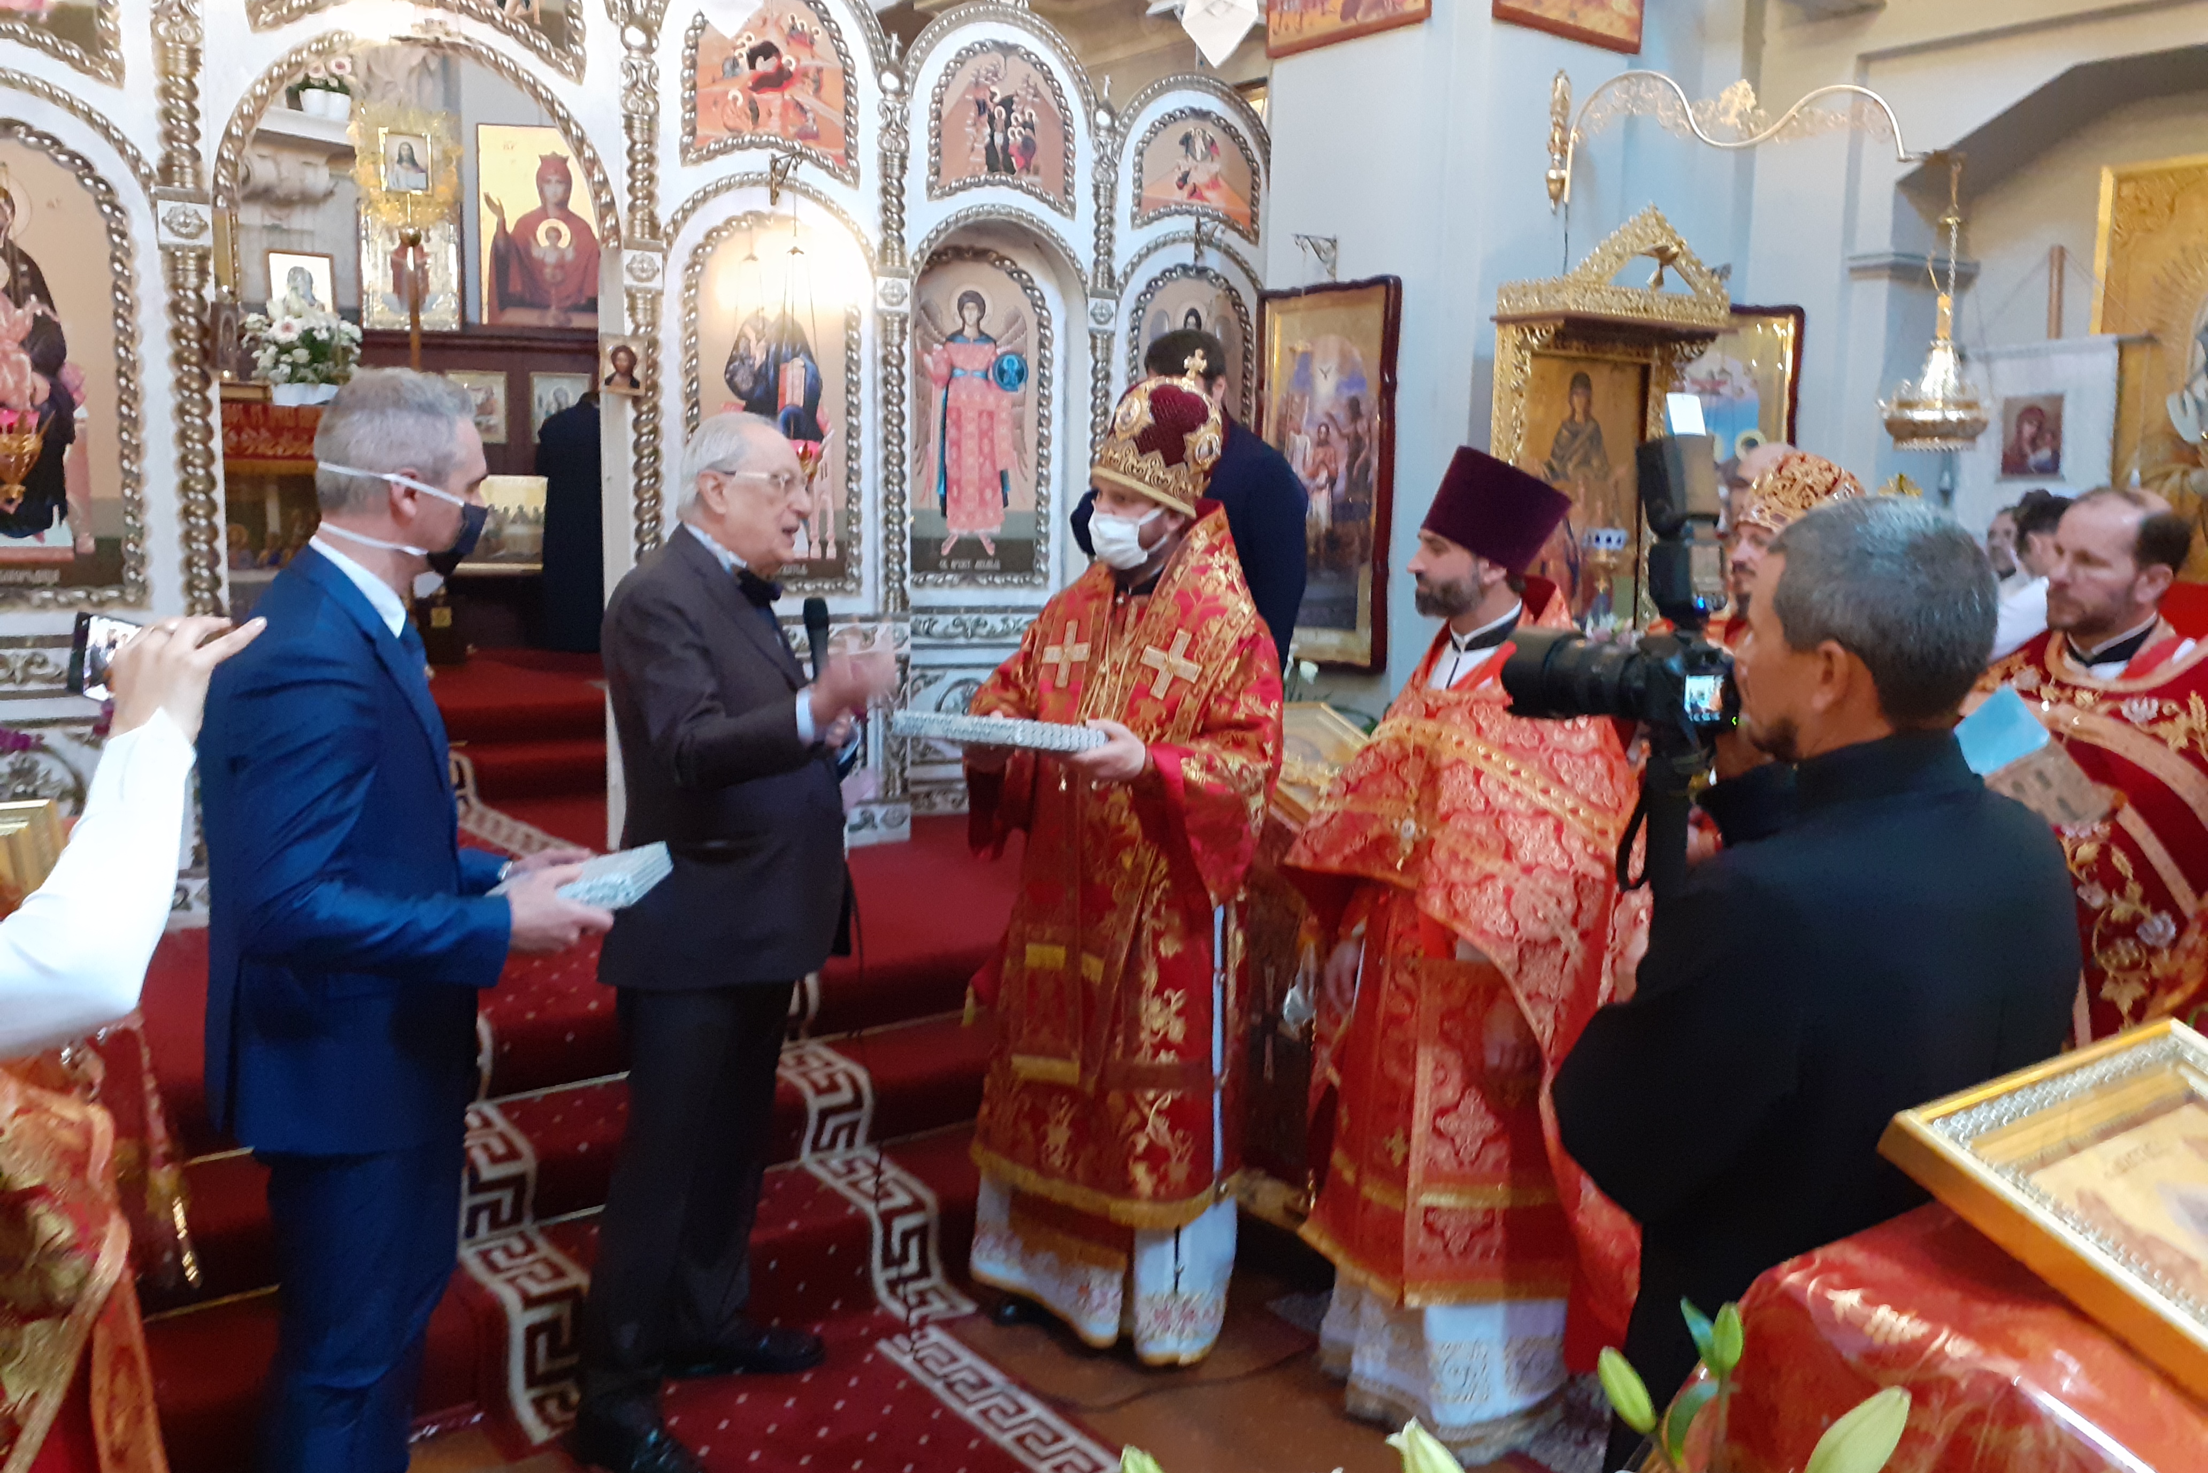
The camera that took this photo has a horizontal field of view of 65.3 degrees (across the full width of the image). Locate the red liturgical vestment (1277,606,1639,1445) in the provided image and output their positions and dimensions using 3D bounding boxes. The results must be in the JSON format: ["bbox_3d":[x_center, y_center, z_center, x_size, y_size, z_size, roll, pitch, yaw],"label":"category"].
[{"bbox_3d":[0.666,0.359,3.044,0.550,1.710,0.660,-5,8,-45],"label":"red liturgical vestment"}]

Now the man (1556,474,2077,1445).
[{"bbox_3d":[0.607,0.600,1.576,0.450,1.622,0.540,8,10,41],"label":"man"}]

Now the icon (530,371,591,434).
[{"bbox_3d":[-3.313,-1.998,10.500,0.365,0.430,0.030,-3,7,-33],"label":"icon"}]

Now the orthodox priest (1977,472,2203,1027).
[{"bbox_3d":[1.586,0.437,2.788,0.480,1.665,0.650,-3,8,-28],"label":"orthodox priest"}]

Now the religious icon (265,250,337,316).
[{"bbox_3d":[-3.489,-1.942,7.500,0.310,0.380,0.030,-5,10,-40],"label":"religious icon"}]

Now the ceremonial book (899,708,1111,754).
[{"bbox_3d":[-0.181,-0.009,3.030,0.290,0.045,0.240,5,1,38],"label":"ceremonial book"}]

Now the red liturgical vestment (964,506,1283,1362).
[{"bbox_3d":[0.046,0.386,3.287,0.610,1.590,0.510,5,7,37],"label":"red liturgical vestment"}]

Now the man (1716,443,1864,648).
[{"bbox_3d":[1.395,0.303,3.512,0.450,1.750,0.600,-2,8,-25],"label":"man"}]

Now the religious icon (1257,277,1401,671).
[{"bbox_3d":[0.812,-0.954,6.330,0.060,1.355,0.720,-3,9,-33],"label":"religious icon"}]

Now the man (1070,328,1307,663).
[{"bbox_3d":[0.212,-0.155,4.362,0.580,1.719,0.400,4,8,20],"label":"man"}]

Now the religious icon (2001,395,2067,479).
[{"bbox_3d":[3.671,-1.185,6.800,0.222,0.325,0.020,4,7,30],"label":"religious icon"}]

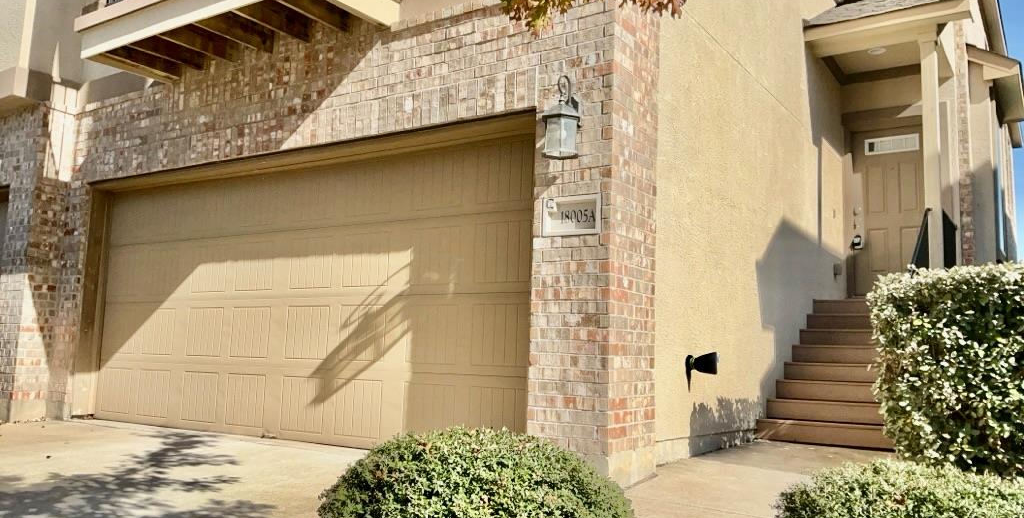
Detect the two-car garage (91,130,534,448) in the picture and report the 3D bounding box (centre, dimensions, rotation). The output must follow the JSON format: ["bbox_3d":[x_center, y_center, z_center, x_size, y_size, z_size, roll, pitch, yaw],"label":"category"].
[{"bbox_3d":[-1.806,0.327,6.214,4.890,2.140,0.070,-3,-8,33],"label":"two-car garage"}]

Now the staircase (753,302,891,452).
[{"bbox_3d":[3.229,0.982,7.570,1.150,1.325,2.300,-3,-8,33],"label":"staircase"}]

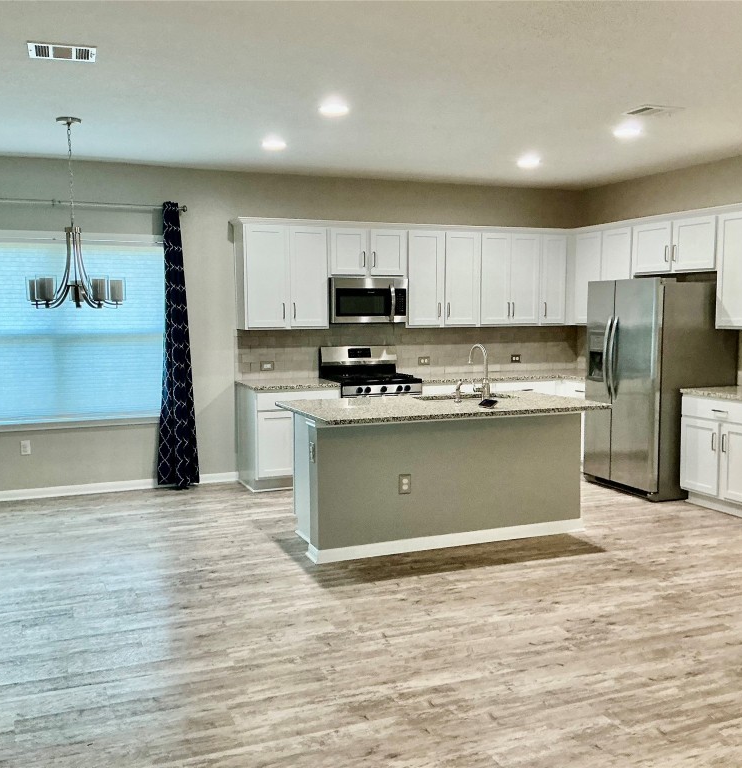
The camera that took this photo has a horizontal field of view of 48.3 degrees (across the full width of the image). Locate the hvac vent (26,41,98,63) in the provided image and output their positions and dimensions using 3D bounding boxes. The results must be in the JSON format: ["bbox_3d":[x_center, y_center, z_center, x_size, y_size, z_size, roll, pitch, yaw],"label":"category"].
[{"bbox_3d":[-1.458,-1.568,3.918,0.307,0.025,0.225,-2,5,-22],"label":"hvac vent"}]

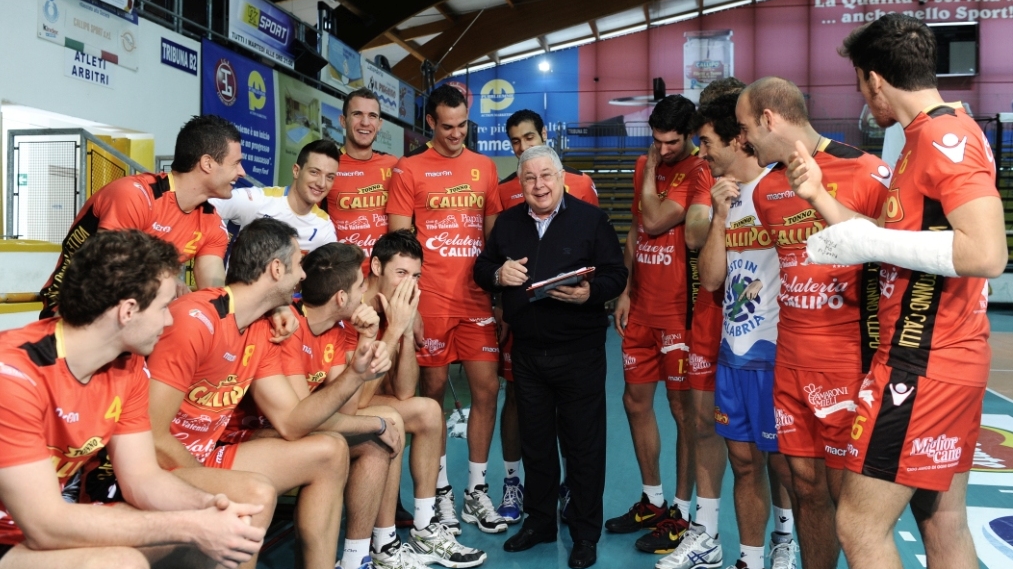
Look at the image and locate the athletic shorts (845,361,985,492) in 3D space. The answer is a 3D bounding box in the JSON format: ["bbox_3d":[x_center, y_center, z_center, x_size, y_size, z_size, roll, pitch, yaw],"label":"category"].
[{"bbox_3d":[1.023,0.330,2.250,0.310,0.350,0.380,2,2,41],"label":"athletic shorts"}]

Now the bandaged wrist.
[{"bbox_3d":[0.863,-0.085,2.070,0.340,0.130,0.110,1,2,18],"label":"bandaged wrist"}]

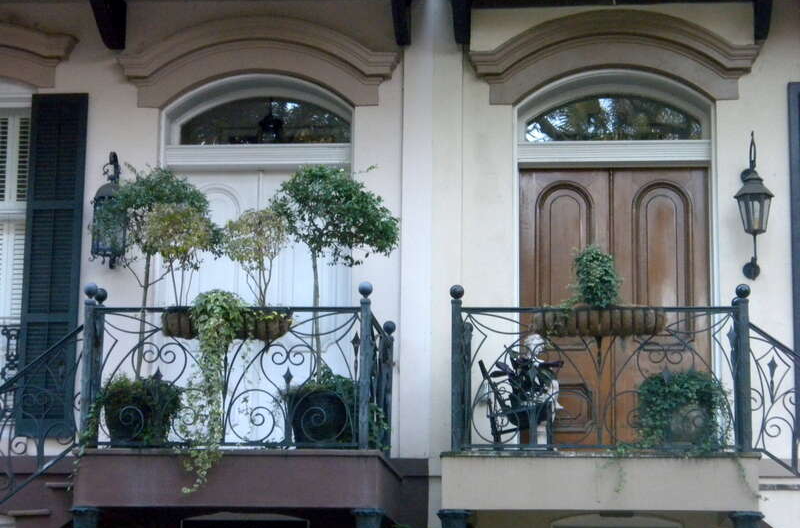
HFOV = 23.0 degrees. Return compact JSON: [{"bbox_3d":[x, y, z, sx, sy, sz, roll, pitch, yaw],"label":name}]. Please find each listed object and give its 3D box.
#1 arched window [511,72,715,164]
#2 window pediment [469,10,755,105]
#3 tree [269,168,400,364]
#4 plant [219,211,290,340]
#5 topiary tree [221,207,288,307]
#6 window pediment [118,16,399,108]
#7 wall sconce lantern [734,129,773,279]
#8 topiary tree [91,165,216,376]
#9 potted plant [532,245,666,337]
[{"bbox_3d":[1.650,-1.111,15.230,1.483,0.734,0.250,0,-12,5],"label":"arched window"},{"bbox_3d":[1.641,-1.588,15.064,2.185,0.659,0.270,0,-12,5],"label":"window pediment"},{"bbox_3d":[-0.461,0.003,13.793,0.906,1.448,0.800,0,-12,5],"label":"tree"},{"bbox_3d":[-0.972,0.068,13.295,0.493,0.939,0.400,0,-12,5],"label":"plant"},{"bbox_3d":[-0.989,-0.053,13.342,0.467,0.694,0.420,0,-12,5],"label":"topiary tree"},{"bbox_3d":[-1.099,-1.569,15.325,2.153,0.641,0.270,0,-12,5],"label":"window pediment"},{"bbox_3d":[2.630,-0.424,14.649,0.278,1.113,0.420,0,-12,5],"label":"wall sconce lantern"},{"bbox_3d":[-1.753,0.038,13.962,0.911,1.538,0.800,0,-12,5],"label":"topiary tree"},{"bbox_3d":[1.324,0.176,13.050,0.885,0.622,0.320,0,-12,5],"label":"potted plant"}]

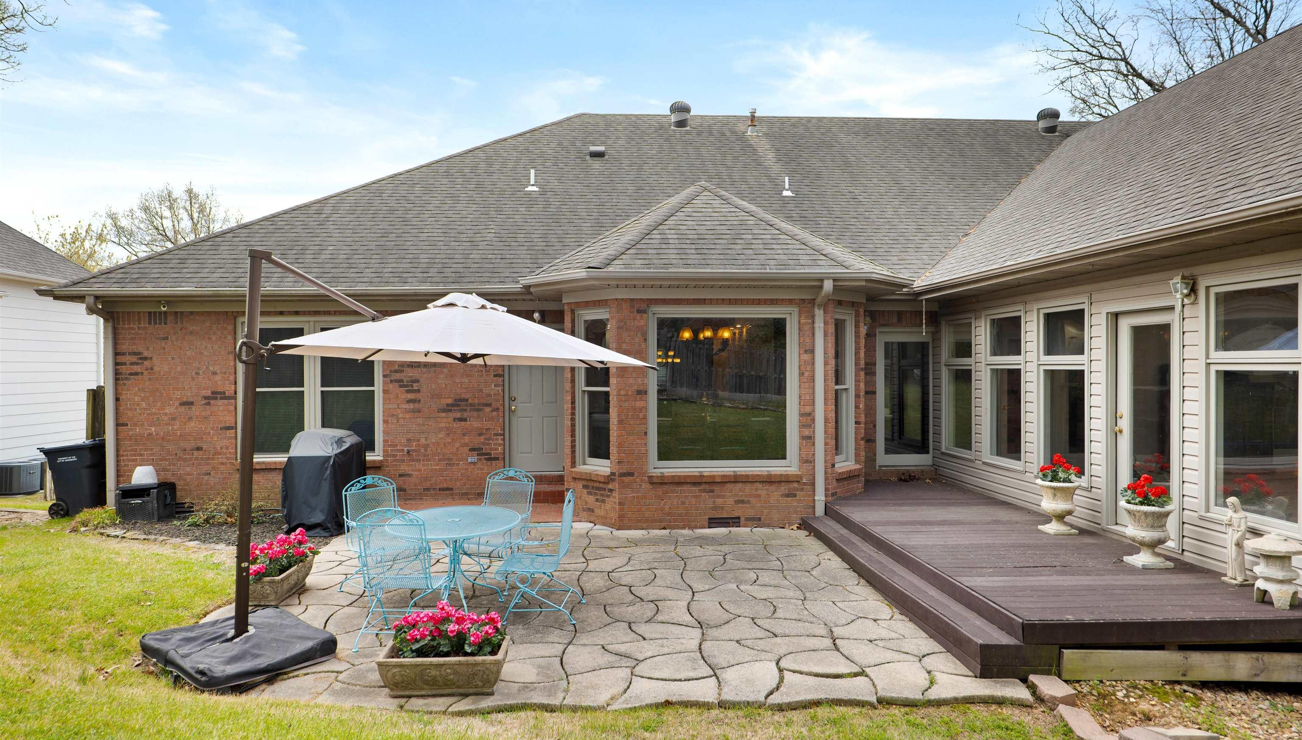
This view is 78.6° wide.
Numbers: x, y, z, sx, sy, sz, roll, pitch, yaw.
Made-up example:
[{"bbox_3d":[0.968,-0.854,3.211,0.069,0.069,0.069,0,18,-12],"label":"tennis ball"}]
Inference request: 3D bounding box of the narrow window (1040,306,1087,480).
[{"bbox_3d":[4.345,0.228,8.390,0.100,1.840,0.880,0,0,-4],"label":"narrow window"}]

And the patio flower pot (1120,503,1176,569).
[{"bbox_3d":[4.130,1.369,6.610,0.400,0.485,0.400,0,0,-4],"label":"patio flower pot"}]

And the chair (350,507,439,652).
[{"bbox_3d":[-1.790,1.465,5.830,0.560,1.000,0.660,0,0,3],"label":"chair"}]

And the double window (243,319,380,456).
[{"bbox_3d":[-4.630,0.248,10.830,1.840,1.860,0.100,0,0,-4],"label":"double window"}]

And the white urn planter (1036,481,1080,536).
[{"bbox_3d":[4.050,1.363,7.900,0.400,0.485,0.400,0,0,-4],"label":"white urn planter"}]

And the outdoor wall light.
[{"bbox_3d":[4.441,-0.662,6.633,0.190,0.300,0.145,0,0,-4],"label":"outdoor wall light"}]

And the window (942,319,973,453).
[{"bbox_3d":[4.227,0.218,10.987,0.100,1.811,0.951,0,0,-4],"label":"window"}]

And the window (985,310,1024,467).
[{"bbox_3d":[4.318,0.213,9.743,0.100,1.852,0.941,0,0,-4],"label":"window"}]

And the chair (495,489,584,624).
[{"bbox_3d":[-0.905,1.450,6.370,0.690,0.980,0.620,0,0,3],"label":"chair"}]

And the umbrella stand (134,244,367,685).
[{"bbox_3d":[-2.790,0.560,5.690,1.300,2.820,1.000,0,0,-42],"label":"umbrella stand"}]

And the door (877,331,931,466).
[{"bbox_3d":[3.620,0.415,11.380,0.800,1.950,0.090,0,0,-4],"label":"door"}]

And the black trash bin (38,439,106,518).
[{"bbox_3d":[-8.310,1.565,11.570,0.800,1.070,0.650,0,0,-8],"label":"black trash bin"}]

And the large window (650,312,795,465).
[{"bbox_3d":[0.864,0.228,9.590,1.758,1.938,0.100,0,0,-4],"label":"large window"}]

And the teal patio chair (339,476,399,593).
[{"bbox_3d":[-2.250,1.435,6.950,0.690,0.980,0.620,0,0,38],"label":"teal patio chair"}]

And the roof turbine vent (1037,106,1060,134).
[{"bbox_3d":[8.620,-5.400,17.250,0.440,0.540,0.440,0,0,-4],"label":"roof turbine vent"}]

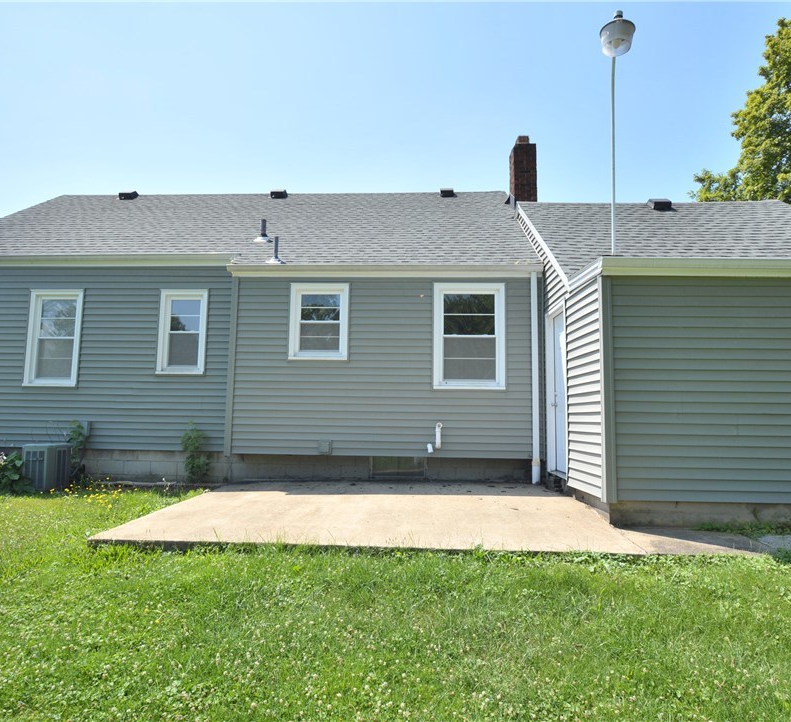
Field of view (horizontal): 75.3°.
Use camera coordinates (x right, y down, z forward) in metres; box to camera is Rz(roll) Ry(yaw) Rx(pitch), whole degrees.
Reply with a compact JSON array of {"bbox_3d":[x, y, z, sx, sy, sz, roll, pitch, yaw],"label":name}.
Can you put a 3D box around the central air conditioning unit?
[{"bbox_3d":[-4.877,1.482,7.156,0.455,0.607,0.466,1,-6,3],"label":"central air conditioning unit"}]

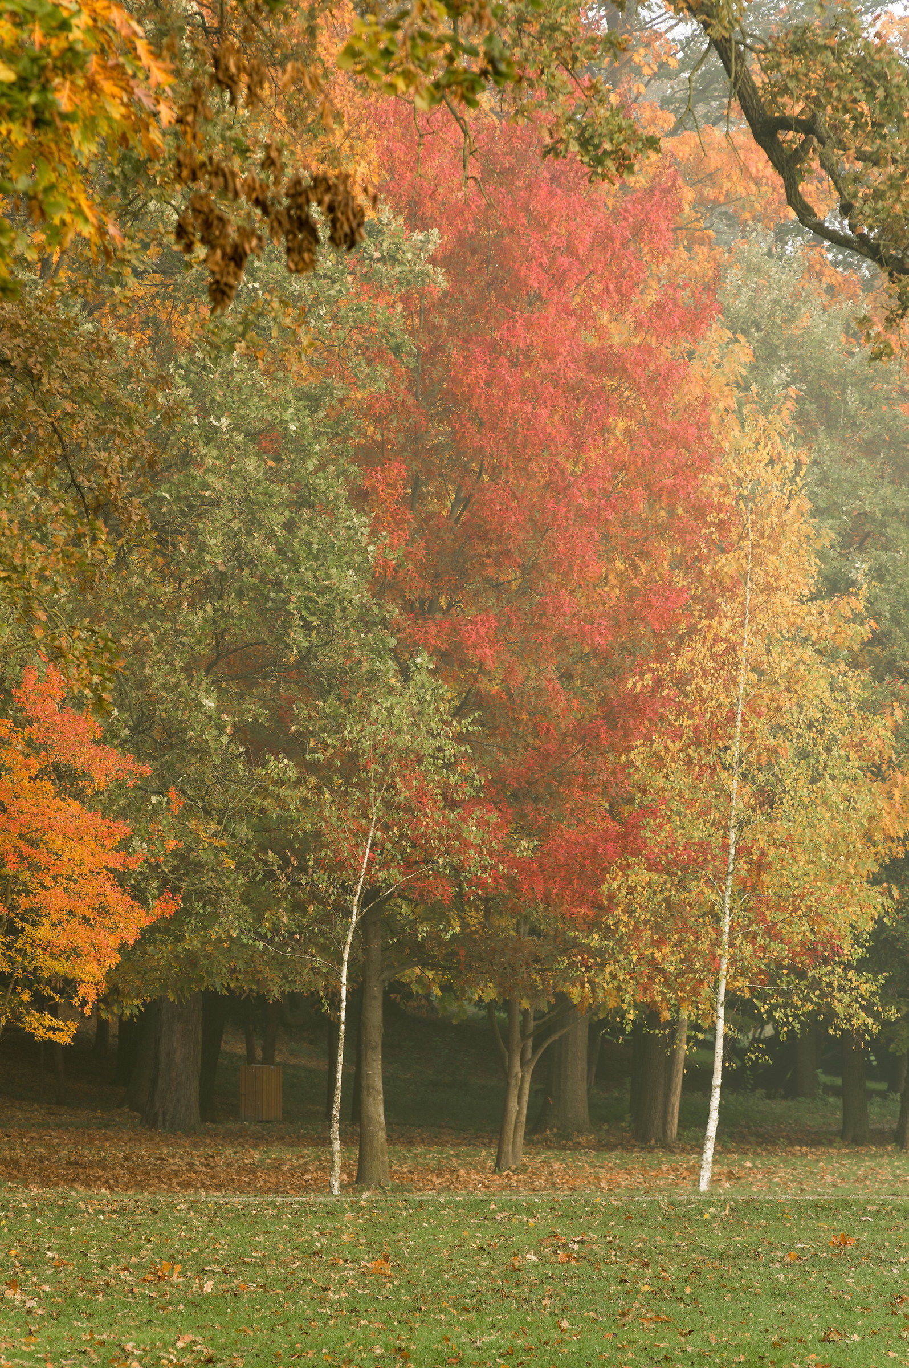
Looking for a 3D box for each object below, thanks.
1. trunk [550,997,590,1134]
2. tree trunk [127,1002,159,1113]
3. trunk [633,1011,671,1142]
[{"bbox_3d":[1.746,5.747,116.000,0.598,2.101,0.566,0,-3,0],"label":"trunk"},{"bbox_3d":[-5.524,6.643,136.000,0.625,2.009,0.625,0,-3,0],"label":"tree trunk"},{"bbox_3d":[3.179,6.351,124.000,0.622,2.108,0.622,0,-3,0],"label":"trunk"}]

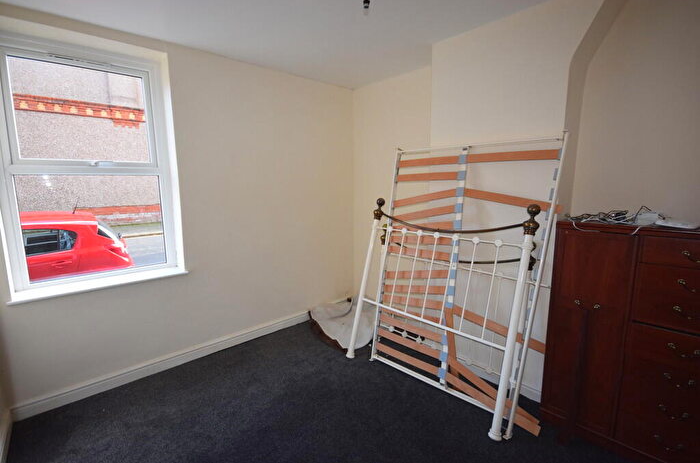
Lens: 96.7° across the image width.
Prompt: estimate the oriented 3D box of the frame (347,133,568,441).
[{"bbox_3d":[0.639,0.261,2.365,0.542,1.860,1.377,-9,13,-43],"label":"frame"}]

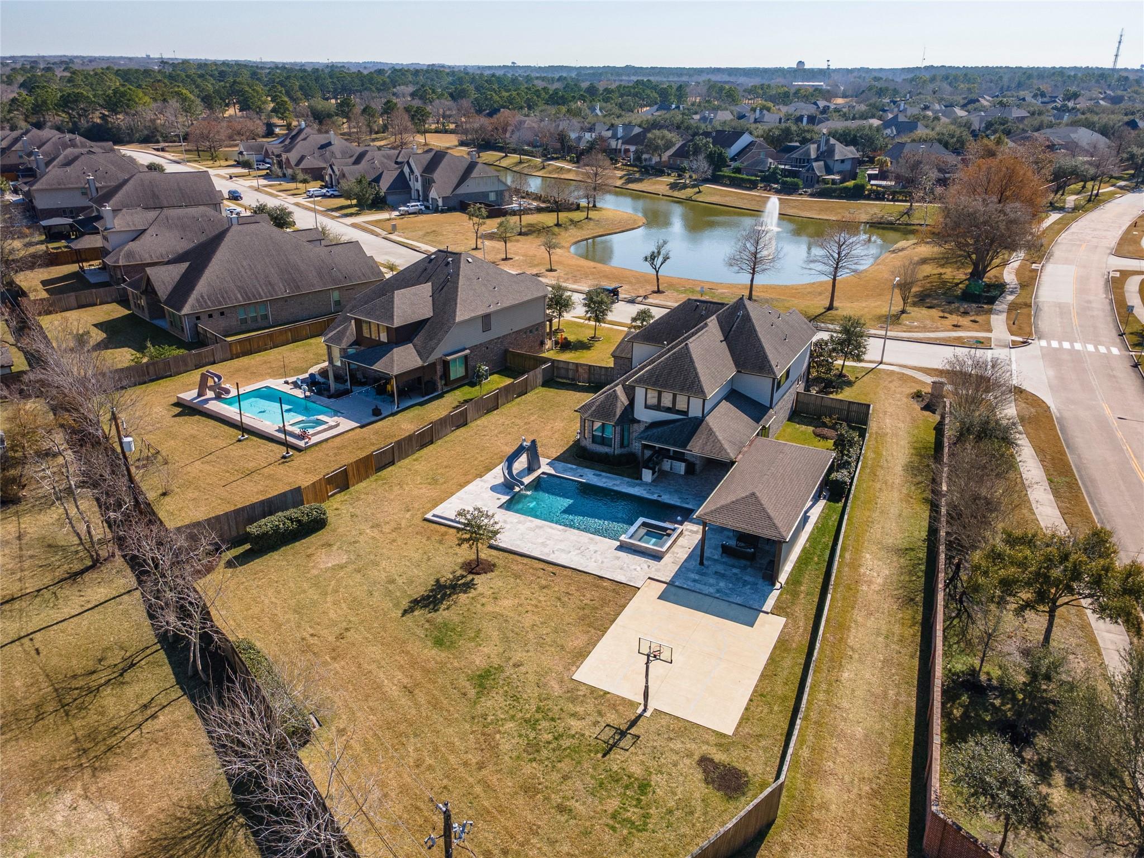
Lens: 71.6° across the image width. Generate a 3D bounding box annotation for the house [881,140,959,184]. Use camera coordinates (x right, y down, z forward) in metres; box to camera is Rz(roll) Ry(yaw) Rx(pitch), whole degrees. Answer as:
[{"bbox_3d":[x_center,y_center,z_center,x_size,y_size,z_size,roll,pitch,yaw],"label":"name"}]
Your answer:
[{"bbox_3d":[106.205,-82.157,242.394,20.500,10.800,17.000,-3,25,-8],"label":"house"}]

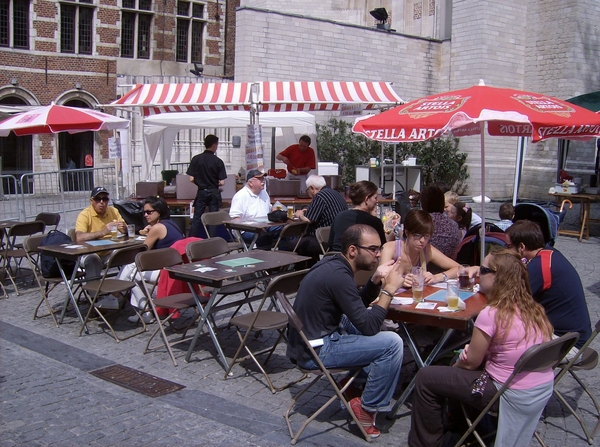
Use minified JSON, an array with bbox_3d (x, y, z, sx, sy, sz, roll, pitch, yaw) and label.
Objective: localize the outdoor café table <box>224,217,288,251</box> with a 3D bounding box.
[{"bbox_3d":[-0.355,0.320,7.577,0.600,0.745,1.080,6,10,38],"label":"outdoor café table"}]

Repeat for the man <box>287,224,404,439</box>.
[{"bbox_3d":[0.258,0.613,3.616,0.700,1.230,0.530,-1,8,-2],"label":"man"}]

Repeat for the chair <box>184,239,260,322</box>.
[{"bbox_3d":[-0.688,0.551,5.686,0.490,0.800,0.460,6,10,38],"label":"chair"}]

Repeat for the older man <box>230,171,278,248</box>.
[{"bbox_3d":[-0.500,-0.027,7.999,0.800,1.320,0.580,5,9,35],"label":"older man"}]

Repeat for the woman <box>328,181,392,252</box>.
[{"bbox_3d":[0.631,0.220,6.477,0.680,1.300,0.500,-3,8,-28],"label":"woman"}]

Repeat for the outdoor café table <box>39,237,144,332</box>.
[{"bbox_3d":[-1.809,0.551,5.946,0.620,0.740,1.100,6,9,39],"label":"outdoor café table"}]

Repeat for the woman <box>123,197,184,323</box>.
[{"bbox_3d":[-1.381,0.327,5.989,0.700,1.180,0.480,5,9,33],"label":"woman"}]

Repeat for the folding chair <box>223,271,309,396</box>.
[{"bbox_3d":[-0.212,0.722,4.423,0.490,0.800,0.460,5,9,35],"label":"folding chair"}]

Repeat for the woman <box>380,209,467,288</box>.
[{"bbox_3d":[0.852,0.514,4.431,0.570,1.200,0.750,-2,8,-10],"label":"woman"}]

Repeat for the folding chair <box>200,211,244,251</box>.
[{"bbox_3d":[-0.972,0.281,7.948,0.490,0.790,0.460,5,9,33],"label":"folding chair"}]

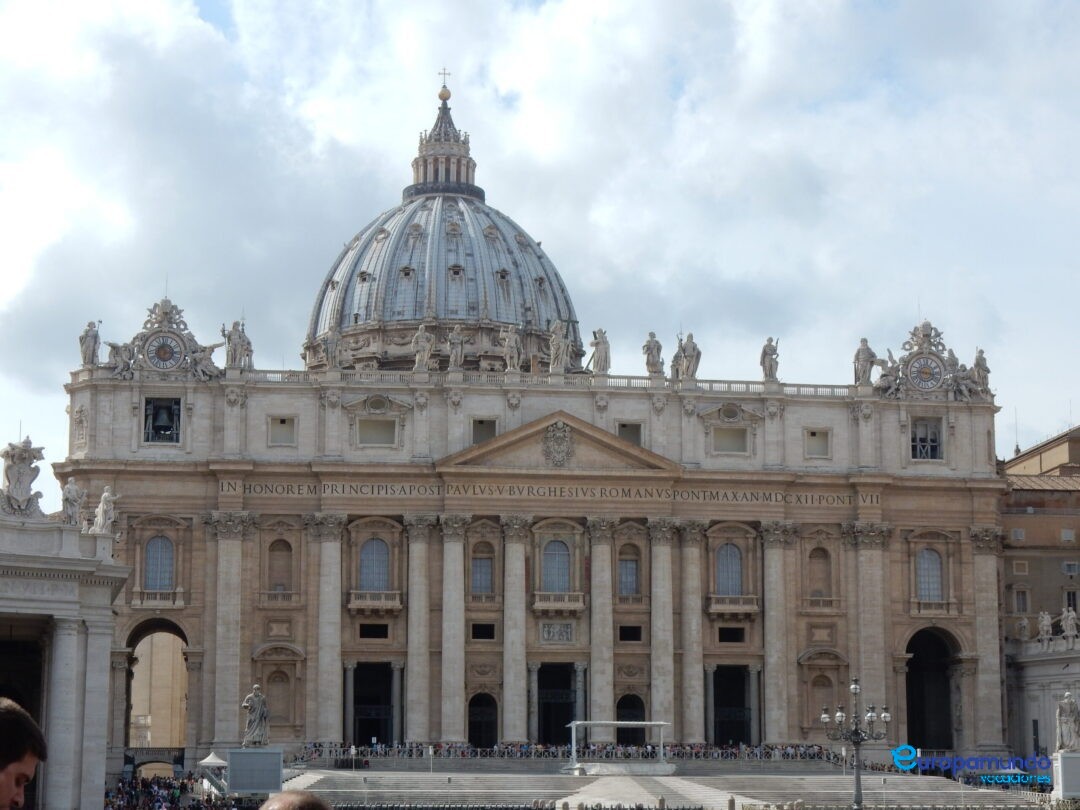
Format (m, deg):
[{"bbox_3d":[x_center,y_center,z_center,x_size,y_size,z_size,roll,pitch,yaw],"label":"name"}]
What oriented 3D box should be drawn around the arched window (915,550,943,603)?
[{"bbox_3d":[48.899,21.280,278.105,3.389,6.541,0.700,1,-10,-8],"label":"arched window"}]

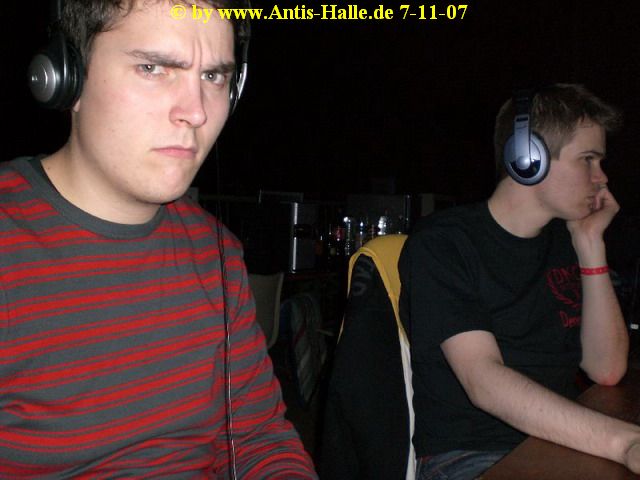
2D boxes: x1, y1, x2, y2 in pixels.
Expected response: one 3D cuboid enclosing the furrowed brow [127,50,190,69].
[{"bbox_3d":[-0.150,-0.167,0.652,0.056,0.013,0.015,6,6,-27],"label":"furrowed brow"}]

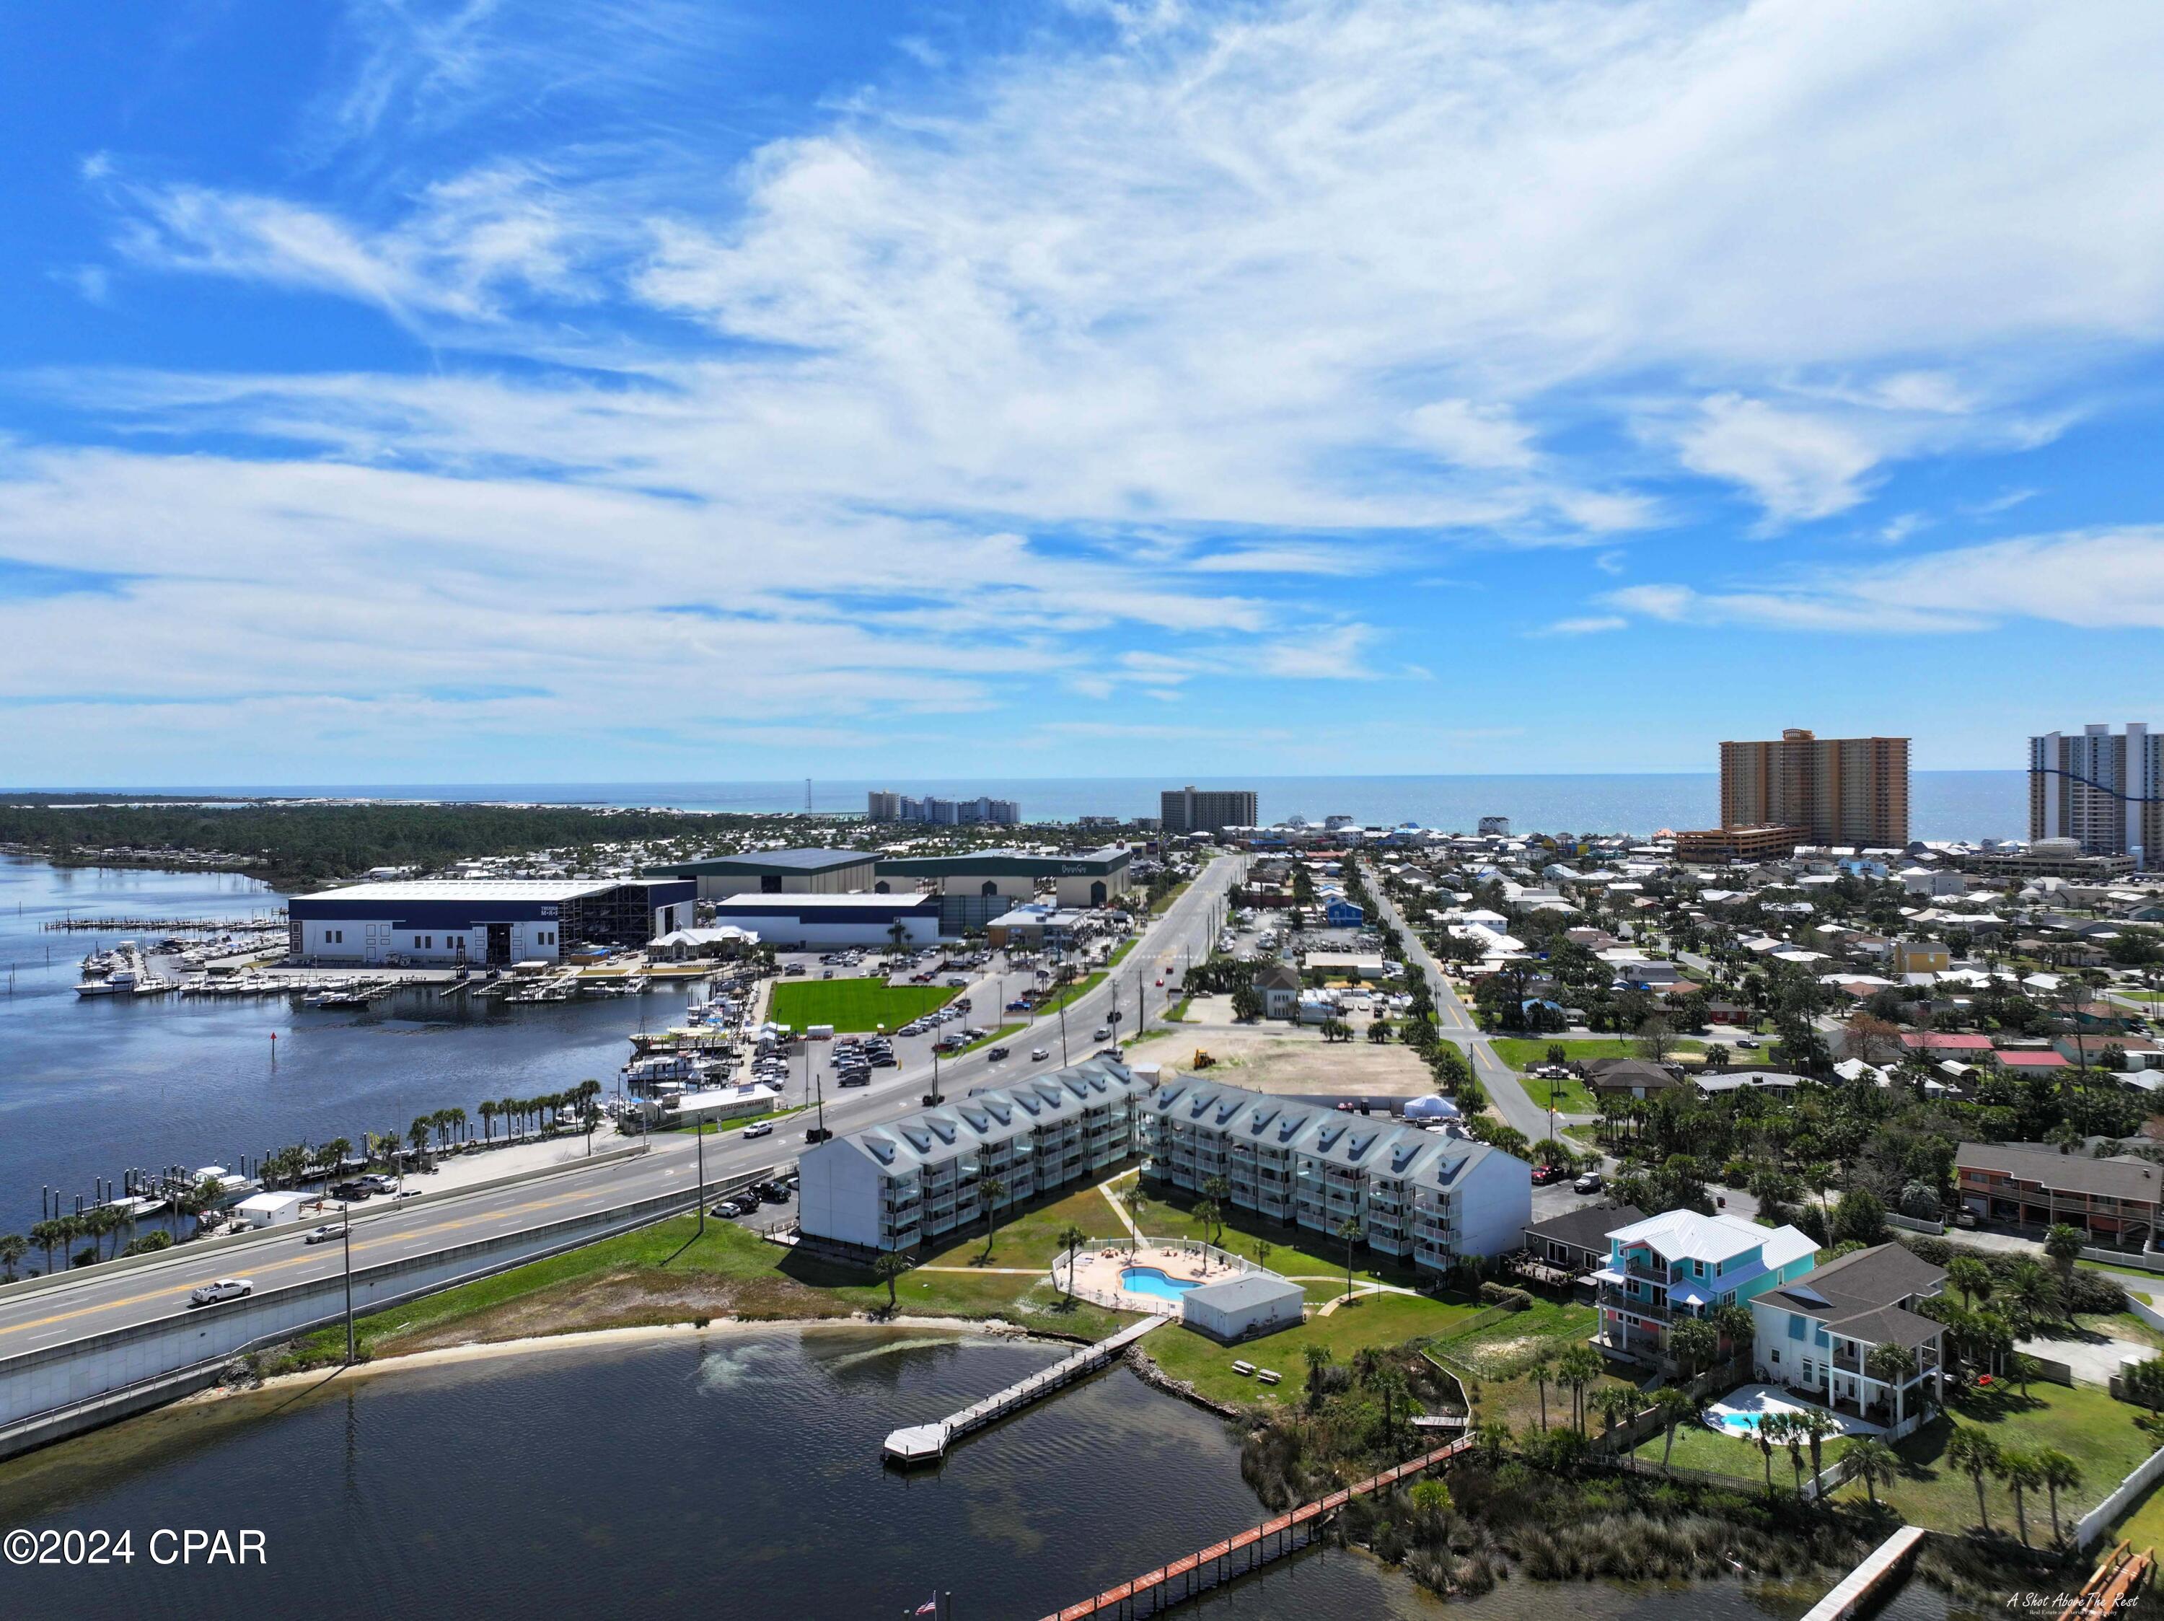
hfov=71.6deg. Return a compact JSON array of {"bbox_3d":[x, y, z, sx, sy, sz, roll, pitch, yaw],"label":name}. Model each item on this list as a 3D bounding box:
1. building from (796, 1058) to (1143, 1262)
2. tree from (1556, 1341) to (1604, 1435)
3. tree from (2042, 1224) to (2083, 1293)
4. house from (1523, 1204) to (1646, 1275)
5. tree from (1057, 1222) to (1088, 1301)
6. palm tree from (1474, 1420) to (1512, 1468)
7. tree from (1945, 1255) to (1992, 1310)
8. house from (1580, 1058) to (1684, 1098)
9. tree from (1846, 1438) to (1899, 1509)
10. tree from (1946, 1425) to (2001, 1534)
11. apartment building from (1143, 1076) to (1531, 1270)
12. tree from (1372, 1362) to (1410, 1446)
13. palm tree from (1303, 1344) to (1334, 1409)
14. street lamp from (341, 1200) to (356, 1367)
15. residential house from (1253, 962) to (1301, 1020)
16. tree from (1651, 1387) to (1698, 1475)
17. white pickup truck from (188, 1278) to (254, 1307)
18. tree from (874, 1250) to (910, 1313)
[{"bbox_3d":[-11.620,42.900,193.880,14.500,13.010,55.110,0,2,33],"label":"building"},{"bbox_3d":[40.630,47.480,122.100,3.540,7.480,3.540,-1,1,0],"label":"tree"},{"bbox_3d":[102.513,48.175,156.028,3.962,9.926,3.962,-1,1,0],"label":"tree"},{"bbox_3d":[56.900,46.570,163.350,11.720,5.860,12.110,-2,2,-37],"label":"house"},{"bbox_3d":[-1.247,49.864,165.027,3.351,8.004,3.351,-1,1,0],"label":"tree"},{"bbox_3d":[34.771,53.374,126.402,2.994,3.672,2.994,-1,1,0],"label":"palm tree"},{"bbox_3d":[86.330,46.400,146.030,4.470,5.630,4.470,-1,1,0],"label":"tree"},{"bbox_3d":[94.460,45.282,256.253,13.800,5.600,17.000,0,1,11],"label":"house"},{"bbox_3d":[58.480,49.030,111.060,3.770,4.610,3.770,-1,1,0],"label":"tree"},{"bbox_3d":[64.000,47.750,106.960,3.980,7.290,3.980,-1,1,0],"label":"tree"},{"bbox_3d":[29.753,43.756,187.647,15.200,13.300,52.050,-2,2,-38],"label":"apartment building"},{"bbox_3d":[25.370,49.021,123.679,3.100,6.829,3.100,0,1,0],"label":"tree"},{"bbox_3d":[20.404,49.247,130.268,2.500,5.929,2.500,0,1,0],"label":"palm tree"},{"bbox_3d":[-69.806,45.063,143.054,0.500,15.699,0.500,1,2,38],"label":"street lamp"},{"bbox_3d":[44.563,41.001,339.733,10.300,11.000,12.000,0,1,10],"label":"residential house"},{"bbox_3d":[45.840,48.080,116.680,3.700,6.060,3.700,-1,1,0],"label":"tree"},{"bbox_3d":[-91.857,51.413,160.536,1.950,1.800,5.500,1,0,36],"label":"white pickup truck"},{"bbox_3d":[-19.490,48.300,154.500,3.720,5.300,3.720,-1,1,0],"label":"tree"}]

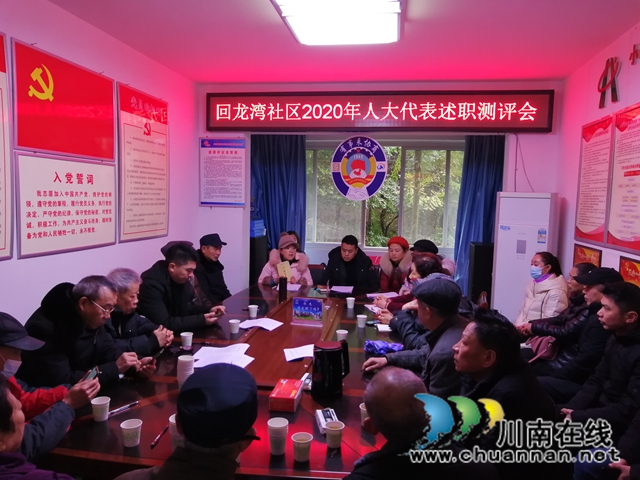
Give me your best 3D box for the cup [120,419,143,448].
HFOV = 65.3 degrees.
[{"bbox_3d":[-0.675,0.692,1.780,0.073,0.076,0.073,1,5,0],"label":"cup"}]

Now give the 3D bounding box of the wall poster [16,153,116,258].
[{"bbox_3d":[-1.590,-0.224,3.251,0.025,0.595,0.988,2,5,9],"label":"wall poster"}]

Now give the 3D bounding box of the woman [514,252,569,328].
[{"bbox_3d":[1.540,0.724,3.830,0.760,1.260,0.520,2,5,6],"label":"woman"}]

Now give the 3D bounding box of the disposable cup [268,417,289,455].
[{"bbox_3d":[-0.146,0.693,1.750,0.072,0.106,0.072,1,5,0],"label":"disposable cup"}]

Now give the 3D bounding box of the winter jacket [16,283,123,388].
[{"bbox_3d":[-1.193,0.601,2.539,0.610,0.720,0.570,2,5,14],"label":"winter jacket"}]

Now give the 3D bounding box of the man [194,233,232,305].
[{"bbox_3d":[-0.910,0.569,4.698,0.740,1.300,0.550,3,5,16],"label":"man"}]

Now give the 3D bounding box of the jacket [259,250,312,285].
[{"bbox_3d":[-0.347,0.422,4.992,0.550,0.660,0.460,2,5,5],"label":"jacket"}]

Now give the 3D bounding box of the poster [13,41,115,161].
[{"bbox_3d":[-1.624,-0.856,3.276,0.025,0.610,0.992,2,5,9],"label":"poster"}]

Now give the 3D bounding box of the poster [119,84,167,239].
[{"bbox_3d":[-1.474,-0.617,4.249,0.025,1.237,0.835,2,5,9],"label":"poster"}]

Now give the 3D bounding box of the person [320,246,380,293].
[{"bbox_3d":[0.281,0.587,4.914,0.570,1.240,0.720,2,5,9],"label":"person"}]

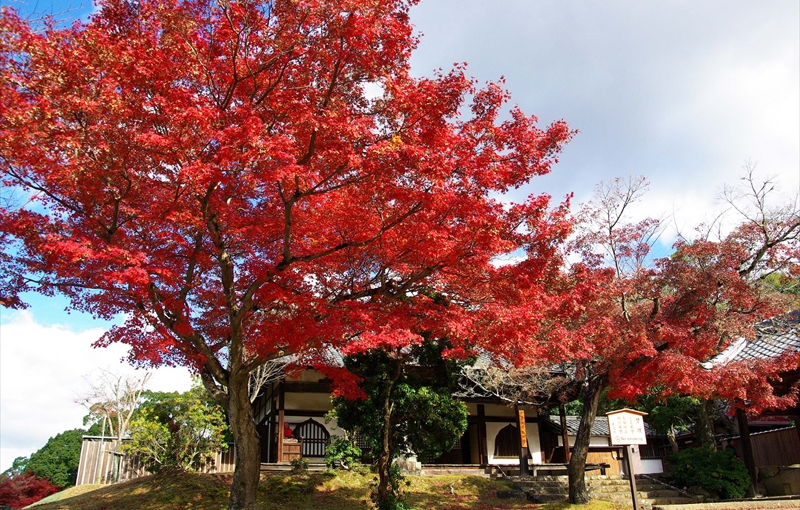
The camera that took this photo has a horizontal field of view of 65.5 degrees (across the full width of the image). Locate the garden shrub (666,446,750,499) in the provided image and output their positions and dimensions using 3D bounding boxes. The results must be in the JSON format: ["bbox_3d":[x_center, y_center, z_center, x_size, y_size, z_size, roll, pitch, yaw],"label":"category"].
[{"bbox_3d":[9.849,7.000,20.010,2.450,1.506,2.000,-7,-17,20],"label":"garden shrub"}]

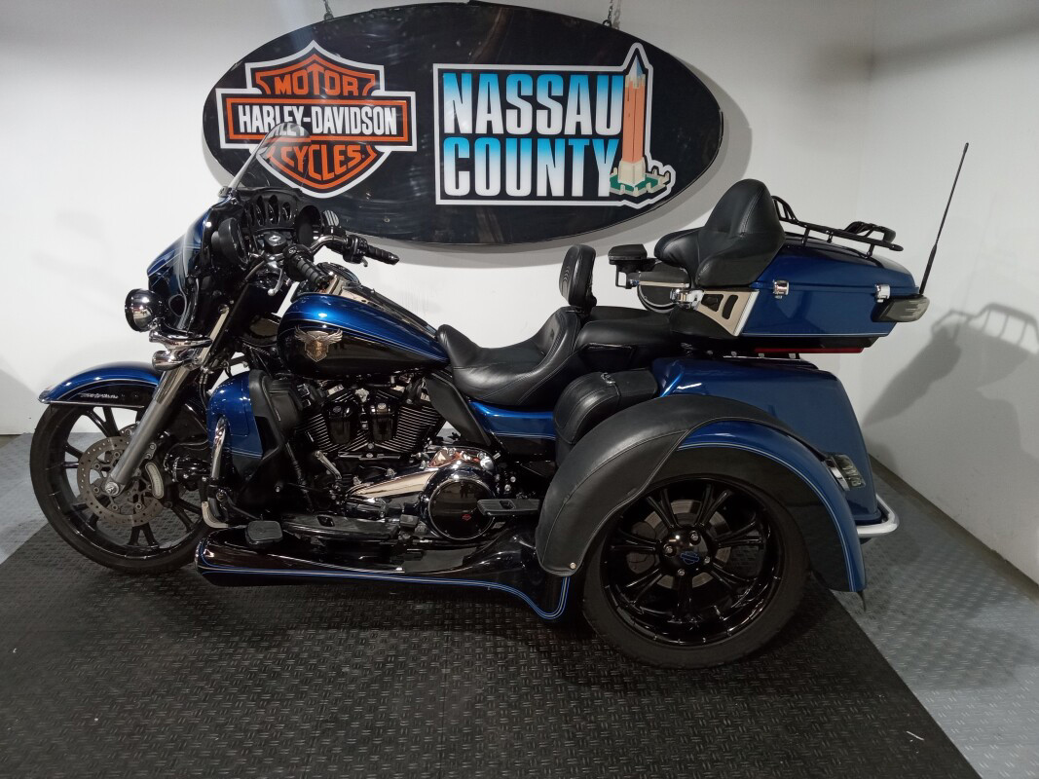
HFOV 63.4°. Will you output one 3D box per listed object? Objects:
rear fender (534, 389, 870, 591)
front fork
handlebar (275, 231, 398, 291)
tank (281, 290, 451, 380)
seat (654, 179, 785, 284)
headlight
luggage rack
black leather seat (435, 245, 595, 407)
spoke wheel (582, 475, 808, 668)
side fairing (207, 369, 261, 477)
[{"bbox_3d":[0.446,0.260,2.163,0.860,0.470,0.320,0,16,-2],"label":"rear fender"},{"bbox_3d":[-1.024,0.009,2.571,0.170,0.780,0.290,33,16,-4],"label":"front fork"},{"bbox_3d":[-0.549,-0.400,2.491,0.270,0.150,0.840,1,16,5],"label":"handlebar"},{"bbox_3d":[-0.455,-0.189,2.554,0.510,0.270,0.360,0,16,-2],"label":"tank"},{"bbox_3d":[0.610,-0.481,2.504,0.310,0.290,0.560,0,16,-2],"label":"seat"},{"bbox_3d":[-1.028,-0.219,2.320,0.105,0.125,0.125,1,16,5],"label":"headlight"},{"bbox_3d":[0.890,-0.497,2.509,0.410,0.170,0.400,0,16,-2],"label":"luggage rack"},{"bbox_3d":[-0.010,-0.216,2.560,0.480,0.450,0.400,0,16,-2],"label":"black leather seat"},{"bbox_3d":[0.445,0.414,2.241,0.650,0.650,0.215,0,16,-2],"label":"spoke wheel"},{"bbox_3d":[-0.782,0.098,2.313,0.180,0.310,0.190,0,16,-2],"label":"side fairing"}]

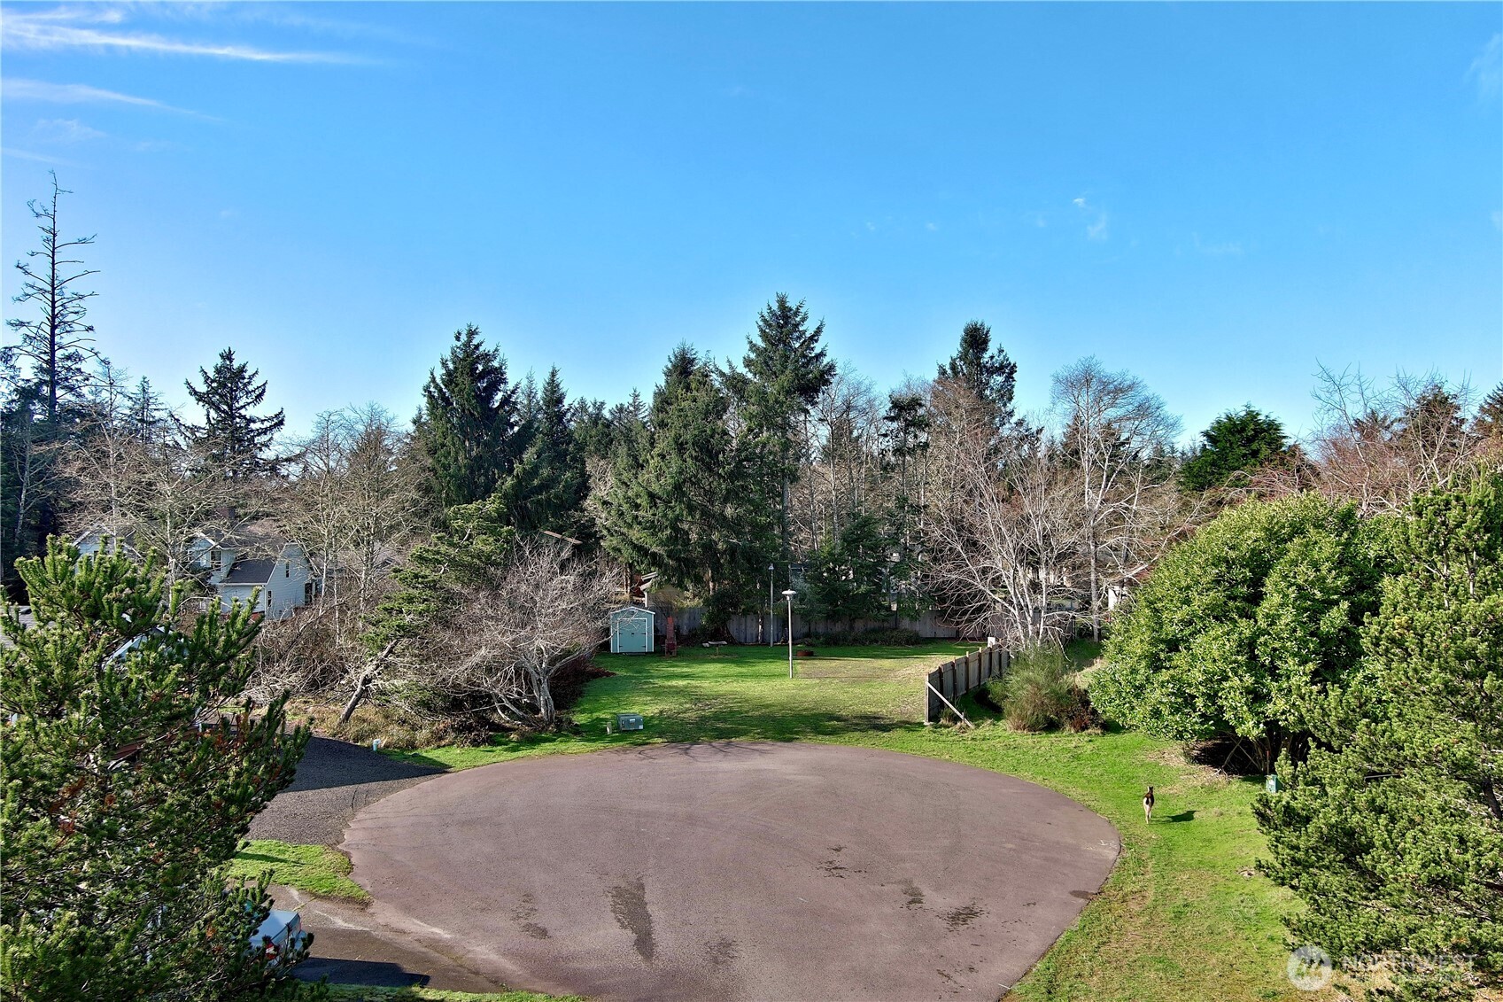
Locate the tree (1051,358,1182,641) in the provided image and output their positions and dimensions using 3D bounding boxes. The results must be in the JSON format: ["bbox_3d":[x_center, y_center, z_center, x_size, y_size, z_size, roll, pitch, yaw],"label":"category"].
[{"bbox_3d":[21.544,-0.008,71.909,7.800,16.980,7.500,0,1,0],"label":"tree"}]

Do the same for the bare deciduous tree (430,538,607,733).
[{"bbox_3d":[-8.450,4.640,44.200,6.700,6.710,6.000,0,0,0],"label":"bare deciduous tree"}]

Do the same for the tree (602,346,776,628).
[{"bbox_3d":[-3.680,-0.550,71.000,10.200,17.090,9.000,0,0,0],"label":"tree"}]

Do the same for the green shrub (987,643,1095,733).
[{"bbox_3d":[10.470,6.570,43.800,3.900,2.860,3.300,0,0,0],"label":"green shrub"}]

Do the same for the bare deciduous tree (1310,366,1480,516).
[{"bbox_3d":[28.145,1.395,52.922,7.600,14.580,7.300,0,1,0],"label":"bare deciduous tree"}]

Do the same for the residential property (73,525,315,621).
[{"bbox_3d":[-39.300,4.800,86.500,14.600,6.400,10.000,0,0,0],"label":"residential property"}]

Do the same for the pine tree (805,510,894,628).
[{"bbox_3d":[5.953,4.518,73.458,5.400,7.900,5.200,0,1,0],"label":"pine tree"}]

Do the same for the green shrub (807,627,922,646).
[{"bbox_3d":[6.220,7.490,67.200,6.500,1.020,1.600,0,0,0],"label":"green shrub"}]

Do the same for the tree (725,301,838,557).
[{"bbox_3d":[1.781,-1.886,71.889,6.900,20.740,6.900,0,1,0],"label":"tree"}]

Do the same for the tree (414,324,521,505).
[{"bbox_3d":[-18.110,-1.600,77.000,7.200,19.210,7.000,0,0,0],"label":"tree"}]

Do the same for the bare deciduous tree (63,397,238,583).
[{"bbox_3d":[-36.217,1.092,72.921,10.000,14.760,9.500,0,1,0],"label":"bare deciduous tree"}]

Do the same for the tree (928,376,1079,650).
[{"bbox_3d":[13.691,1.107,65.421,8.500,14.890,8.200,0,1,0],"label":"tree"}]

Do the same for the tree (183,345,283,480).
[{"bbox_3d":[-44.535,-2.472,103.887,9.200,21.230,9.000,0,1,0],"label":"tree"}]

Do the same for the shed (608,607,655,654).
[{"bbox_3d":[-6.752,7.215,69.283,2.500,2.590,2.700,0,1,-4],"label":"shed"}]

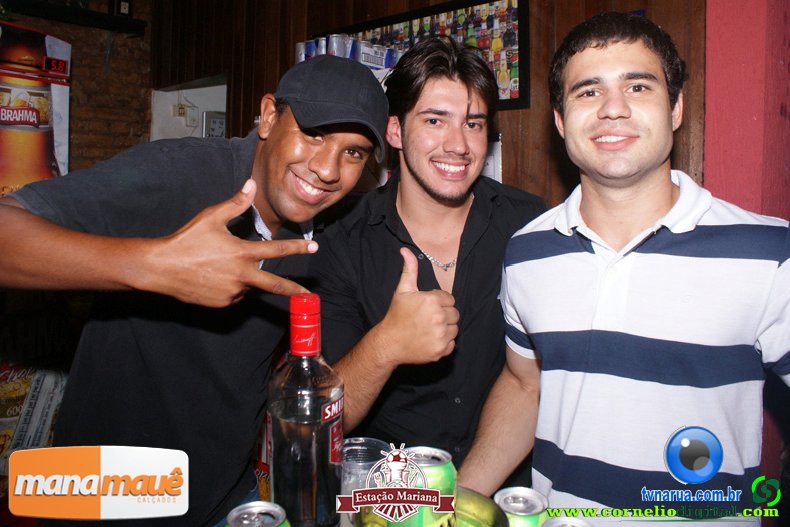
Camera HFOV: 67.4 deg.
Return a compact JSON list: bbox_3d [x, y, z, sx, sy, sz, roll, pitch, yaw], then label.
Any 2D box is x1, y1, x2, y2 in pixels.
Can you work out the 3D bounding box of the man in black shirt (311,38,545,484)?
[{"bbox_3d":[0.090,0.480,1.030,0.540,1.700,0.420,1,2,-10],"label":"man in black shirt"}]

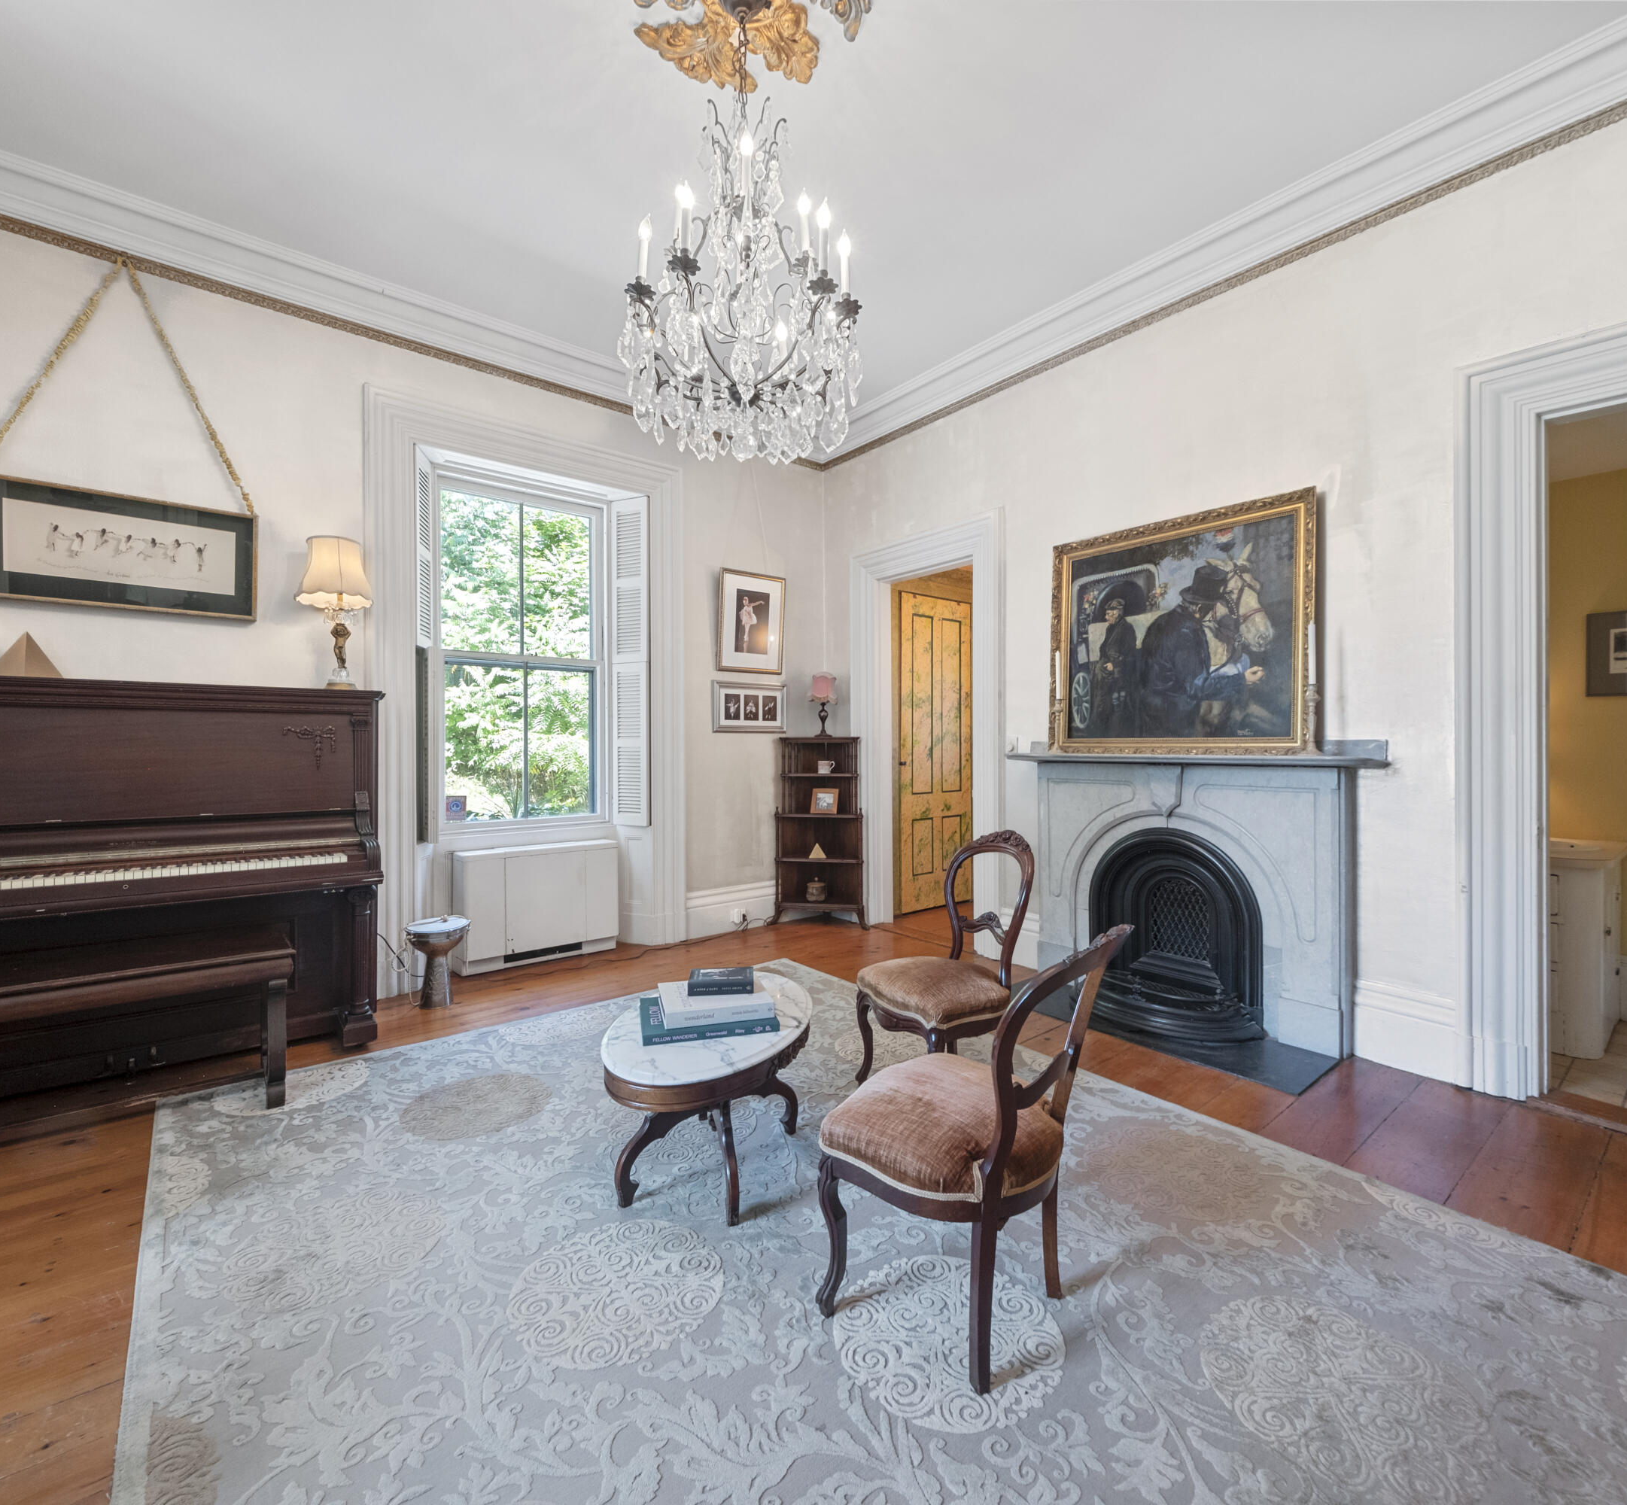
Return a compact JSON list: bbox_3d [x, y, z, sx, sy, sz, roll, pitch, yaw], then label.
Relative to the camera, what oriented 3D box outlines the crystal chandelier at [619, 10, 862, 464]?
[{"bbox_3d":[-0.194,-1.421,2.071,0.660,1.245,0.660,0,0,0],"label":"crystal chandelier"}]

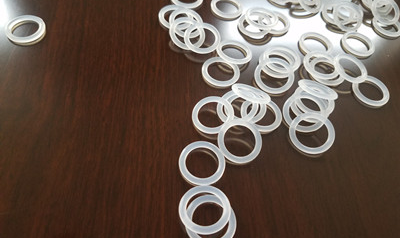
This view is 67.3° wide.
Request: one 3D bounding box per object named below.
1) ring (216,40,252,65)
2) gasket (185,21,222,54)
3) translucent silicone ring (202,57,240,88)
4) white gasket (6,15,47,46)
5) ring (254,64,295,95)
[{"bbox_3d":[0.027,-0.054,0.240,0.029,0.003,0.029,13,46,0],"label":"ring"},{"bbox_3d":[0.002,-0.055,0.204,0.025,0.004,0.025,2,67,-5],"label":"gasket"},{"bbox_3d":[0.014,-0.031,0.195,0.025,0.004,0.025,2,58,-4],"label":"translucent silicone ring"},{"bbox_3d":[-0.136,-0.071,0.235,0.029,0.003,0.029,3,58,-5],"label":"white gasket"},{"bbox_3d":[0.056,-0.033,0.228,0.029,0.003,0.029,-1,71,2],"label":"ring"}]

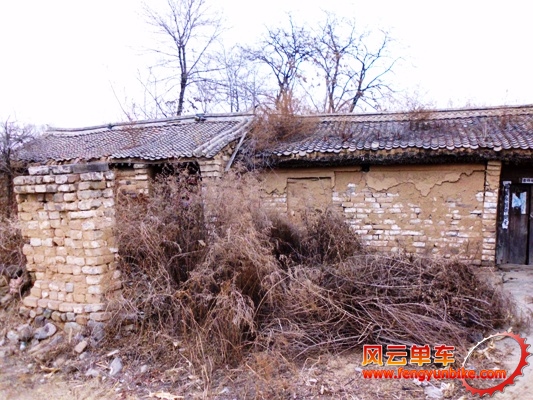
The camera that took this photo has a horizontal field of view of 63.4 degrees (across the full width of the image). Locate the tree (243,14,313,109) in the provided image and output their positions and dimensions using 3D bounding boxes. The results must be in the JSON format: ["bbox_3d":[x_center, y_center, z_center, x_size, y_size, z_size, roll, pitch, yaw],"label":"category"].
[{"bbox_3d":[0.525,-2.992,16.739,2.598,7.997,2.338,0,3,0],"label":"tree"}]

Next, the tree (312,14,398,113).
[{"bbox_3d":[3.434,-3.041,16.741,3.192,8.054,2.873,0,3,0],"label":"tree"}]

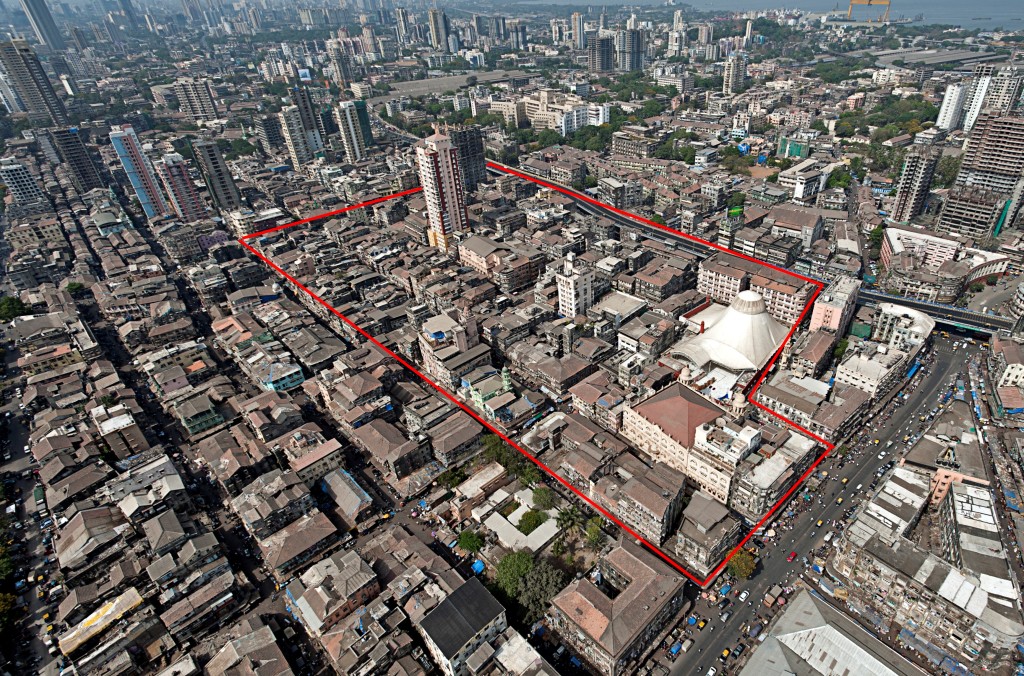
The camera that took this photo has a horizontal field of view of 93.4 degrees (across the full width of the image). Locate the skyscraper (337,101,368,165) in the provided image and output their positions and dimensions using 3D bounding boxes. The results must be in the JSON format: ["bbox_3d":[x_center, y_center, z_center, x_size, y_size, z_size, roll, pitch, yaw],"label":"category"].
[{"bbox_3d":[-154.300,-196.600,463.500,17.000,60.000,16.000,-19,39,-21],"label":"skyscraper"}]

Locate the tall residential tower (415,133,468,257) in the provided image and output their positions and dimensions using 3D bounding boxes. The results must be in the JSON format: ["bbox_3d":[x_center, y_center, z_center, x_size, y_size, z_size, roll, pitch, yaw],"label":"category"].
[{"bbox_3d":[-41.780,-87.390,295.950,16.000,72.100,18.900,-28,43,-29],"label":"tall residential tower"}]

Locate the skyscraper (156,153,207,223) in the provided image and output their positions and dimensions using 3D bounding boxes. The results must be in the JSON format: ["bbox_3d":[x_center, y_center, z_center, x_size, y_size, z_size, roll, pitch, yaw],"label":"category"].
[{"bbox_3d":[-252.860,-115.400,369.200,15.900,48.900,17.100,28,47,35],"label":"skyscraper"}]

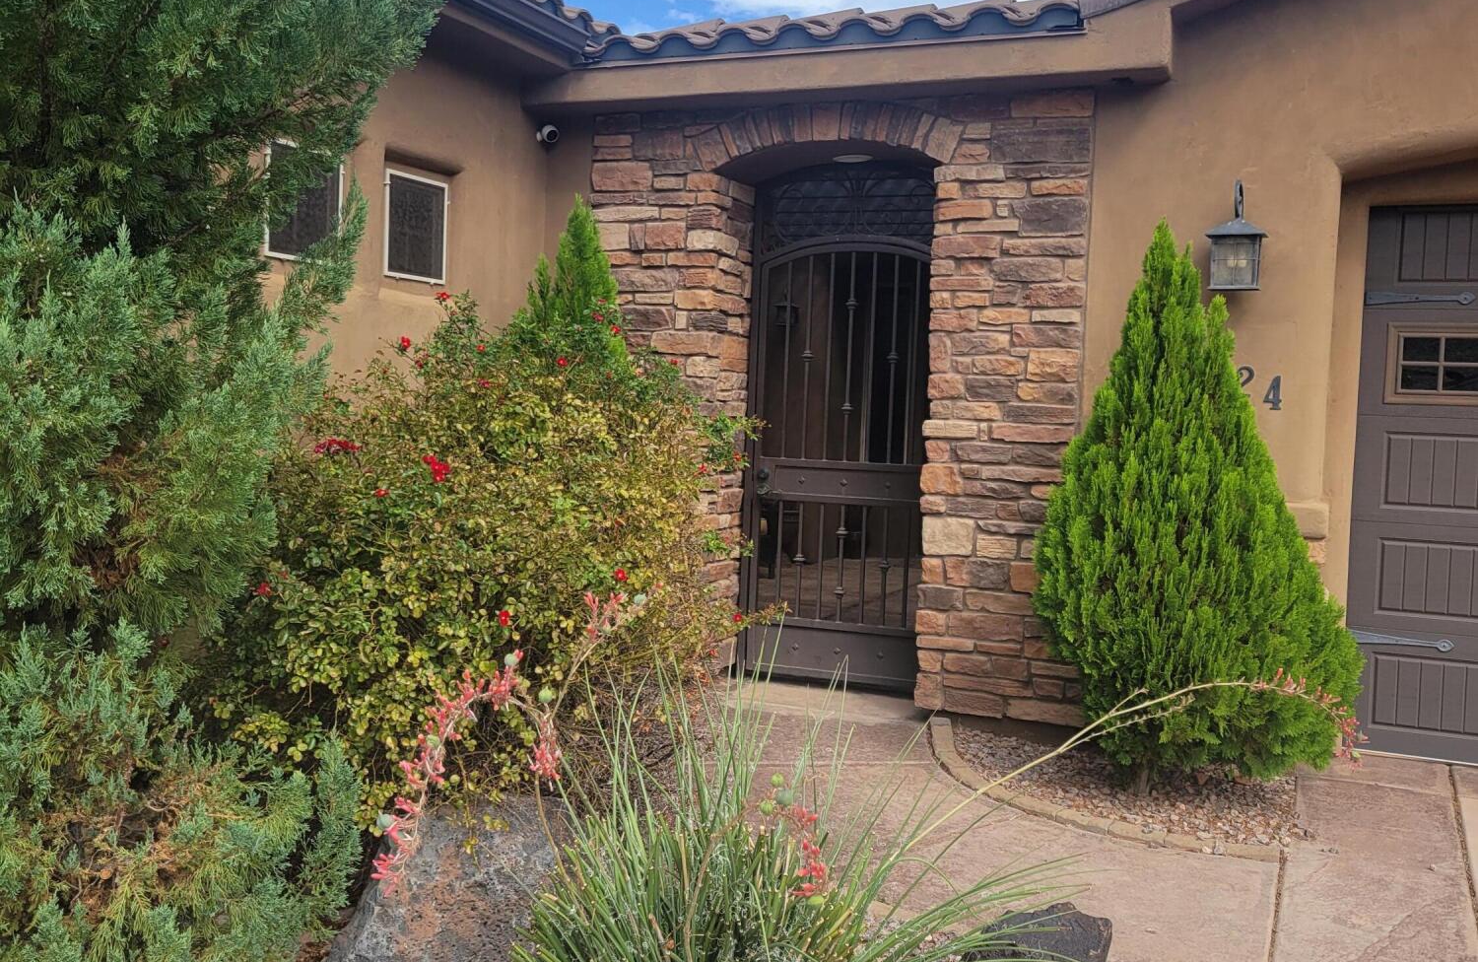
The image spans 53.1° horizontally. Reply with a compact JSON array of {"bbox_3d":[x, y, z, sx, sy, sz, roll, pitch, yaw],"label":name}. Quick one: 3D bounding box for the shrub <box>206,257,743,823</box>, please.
[{"bbox_3d":[-0.830,0.299,4.600,1.620,1.680,1.650,2,3,-9],"label":"shrub"}]

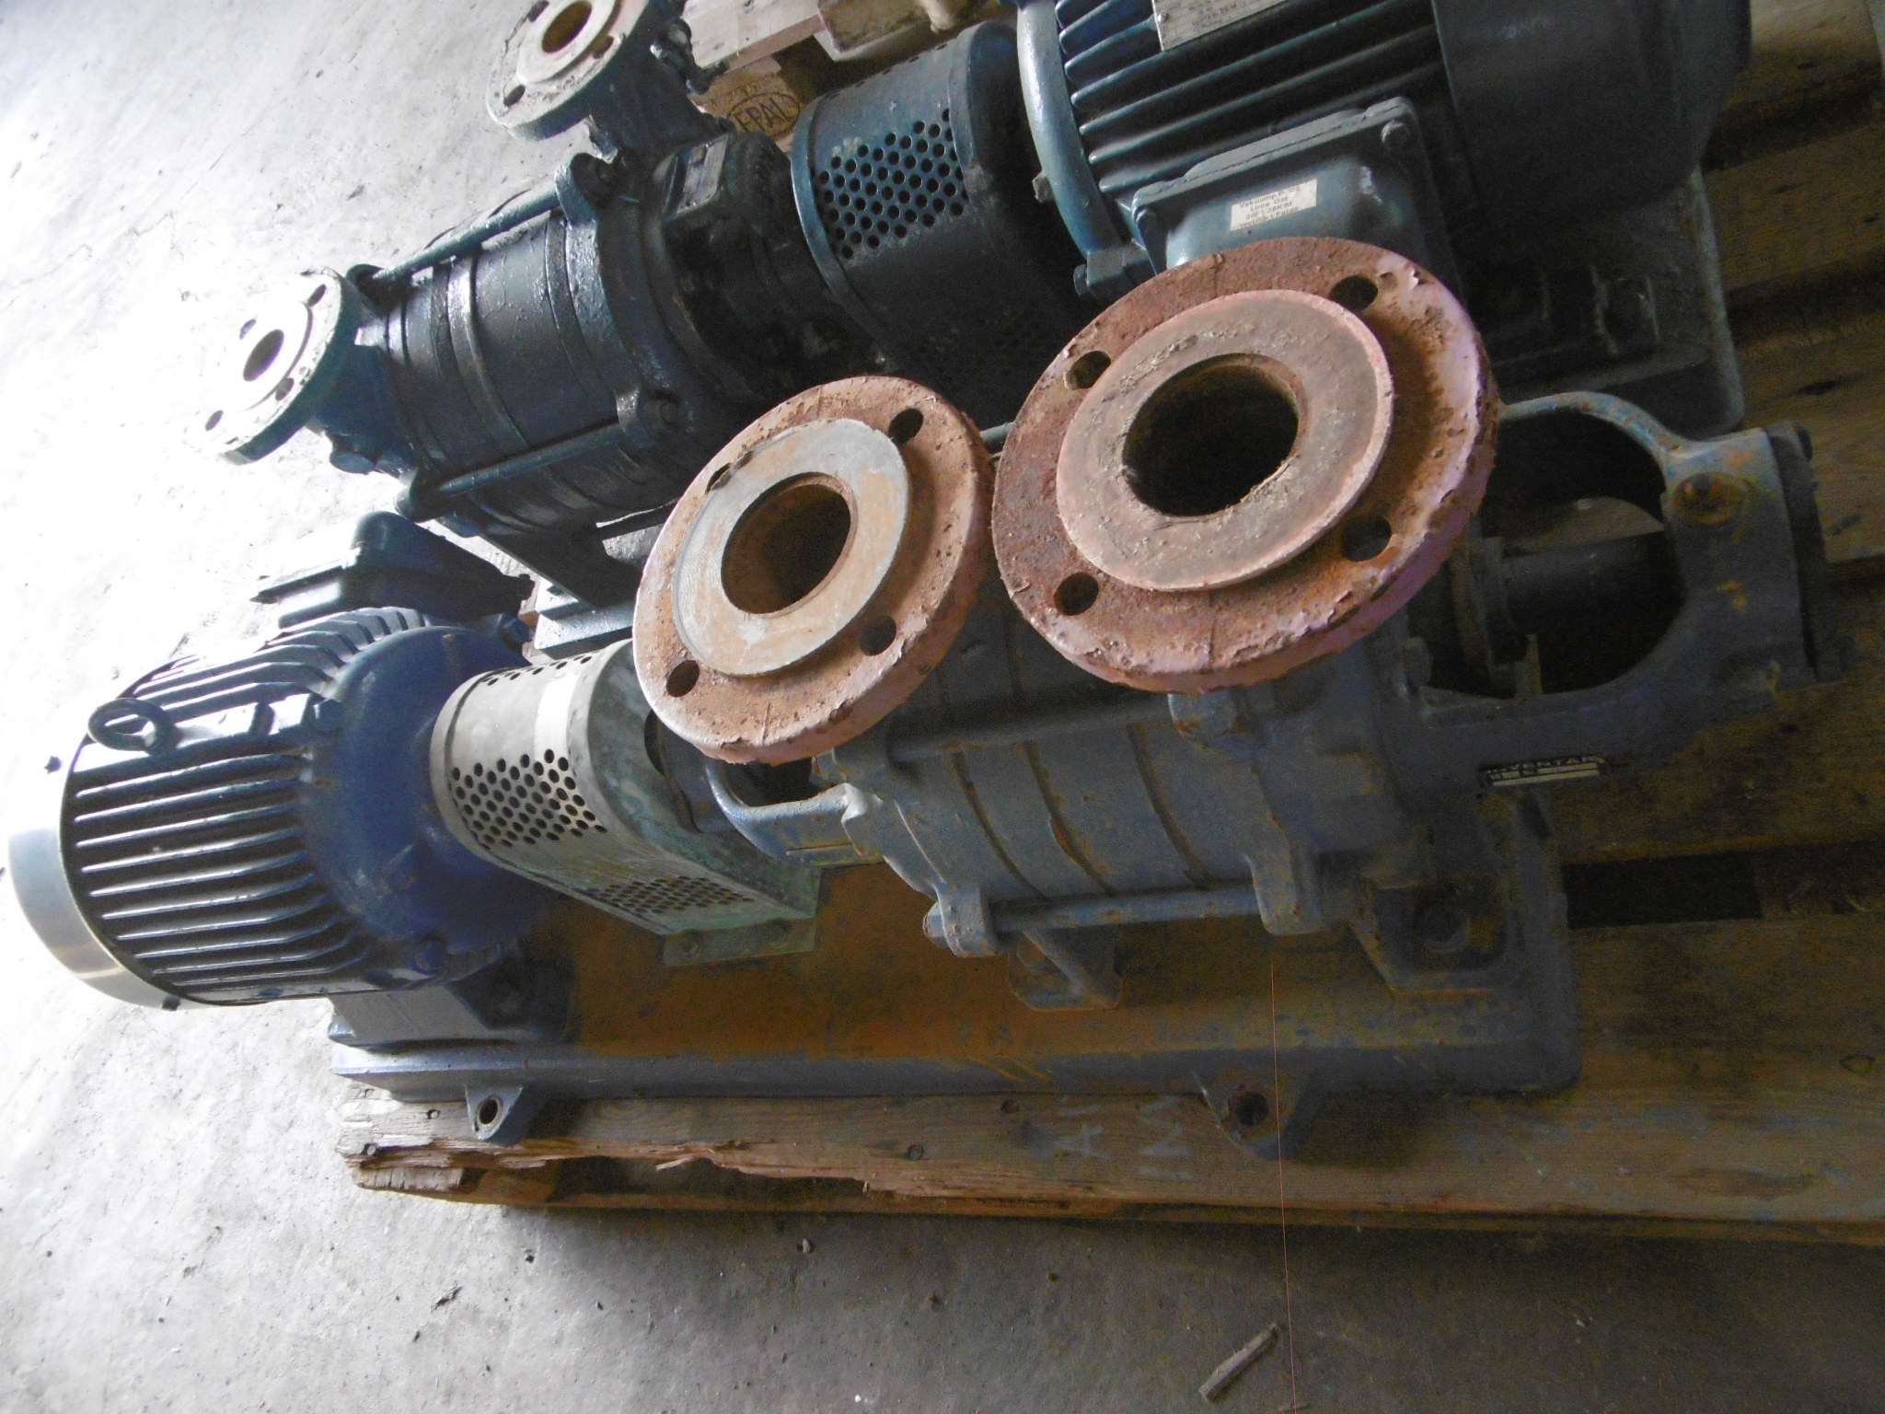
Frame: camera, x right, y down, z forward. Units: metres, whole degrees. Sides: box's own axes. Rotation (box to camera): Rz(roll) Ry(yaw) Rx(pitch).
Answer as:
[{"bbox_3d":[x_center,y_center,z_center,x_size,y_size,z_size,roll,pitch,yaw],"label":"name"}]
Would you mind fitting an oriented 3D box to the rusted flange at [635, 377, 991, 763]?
[{"bbox_3d":[-0.060,-0.065,0.574,0.184,0.024,0.184,-9,61,30],"label":"rusted flange"}]

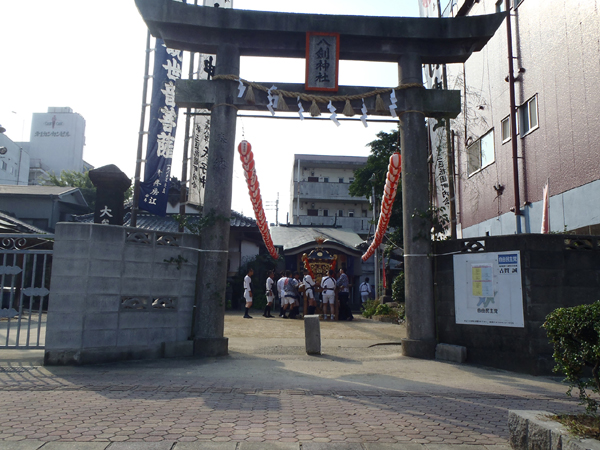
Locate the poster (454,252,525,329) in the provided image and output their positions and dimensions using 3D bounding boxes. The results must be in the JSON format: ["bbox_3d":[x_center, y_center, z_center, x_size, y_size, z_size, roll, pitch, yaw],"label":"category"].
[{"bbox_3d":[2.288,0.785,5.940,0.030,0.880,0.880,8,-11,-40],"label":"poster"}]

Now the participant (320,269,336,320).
[{"bbox_3d":[0.992,2.400,16.600,0.530,1.700,0.420,1,-8,0],"label":"participant"}]

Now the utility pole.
[{"bbox_3d":[2.899,0.756,18.613,0.330,5.549,0.300,1,-9,0],"label":"utility pole"}]

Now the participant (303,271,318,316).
[{"bbox_3d":[0.398,2.383,16.800,0.460,1.680,0.500,8,-11,-41],"label":"participant"}]

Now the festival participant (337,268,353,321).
[{"bbox_3d":[1.456,2.278,15.907,0.480,1.700,0.500,-3,-9,20],"label":"festival participant"}]

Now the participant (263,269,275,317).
[{"bbox_3d":[-1.081,2.451,17.200,0.420,1.680,0.460,2,-8,-6],"label":"participant"}]

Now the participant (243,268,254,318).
[{"bbox_3d":[-1.753,2.366,16.732,0.360,1.700,0.480,2,-9,-12],"label":"participant"}]

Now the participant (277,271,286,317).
[{"bbox_3d":[-0.627,2.509,17.754,0.500,1.670,0.420,-6,-11,36],"label":"participant"}]

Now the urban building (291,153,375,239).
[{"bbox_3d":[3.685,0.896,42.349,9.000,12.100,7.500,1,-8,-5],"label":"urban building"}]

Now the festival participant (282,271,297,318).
[{"bbox_3d":[-0.331,2.425,16.900,0.480,1.660,0.500,5,-10,-30],"label":"festival participant"}]

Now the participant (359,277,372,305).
[{"bbox_3d":[2.969,3.214,22.000,0.530,1.680,0.420,0,-8,6],"label":"participant"}]

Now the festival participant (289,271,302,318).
[{"bbox_3d":[-0.130,2.442,17.059,0.420,1.660,0.500,6,-10,-30],"label":"festival participant"}]

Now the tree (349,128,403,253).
[{"bbox_3d":[3.826,-0.272,21.117,4.000,8.282,4.000,1,-9,0],"label":"tree"}]

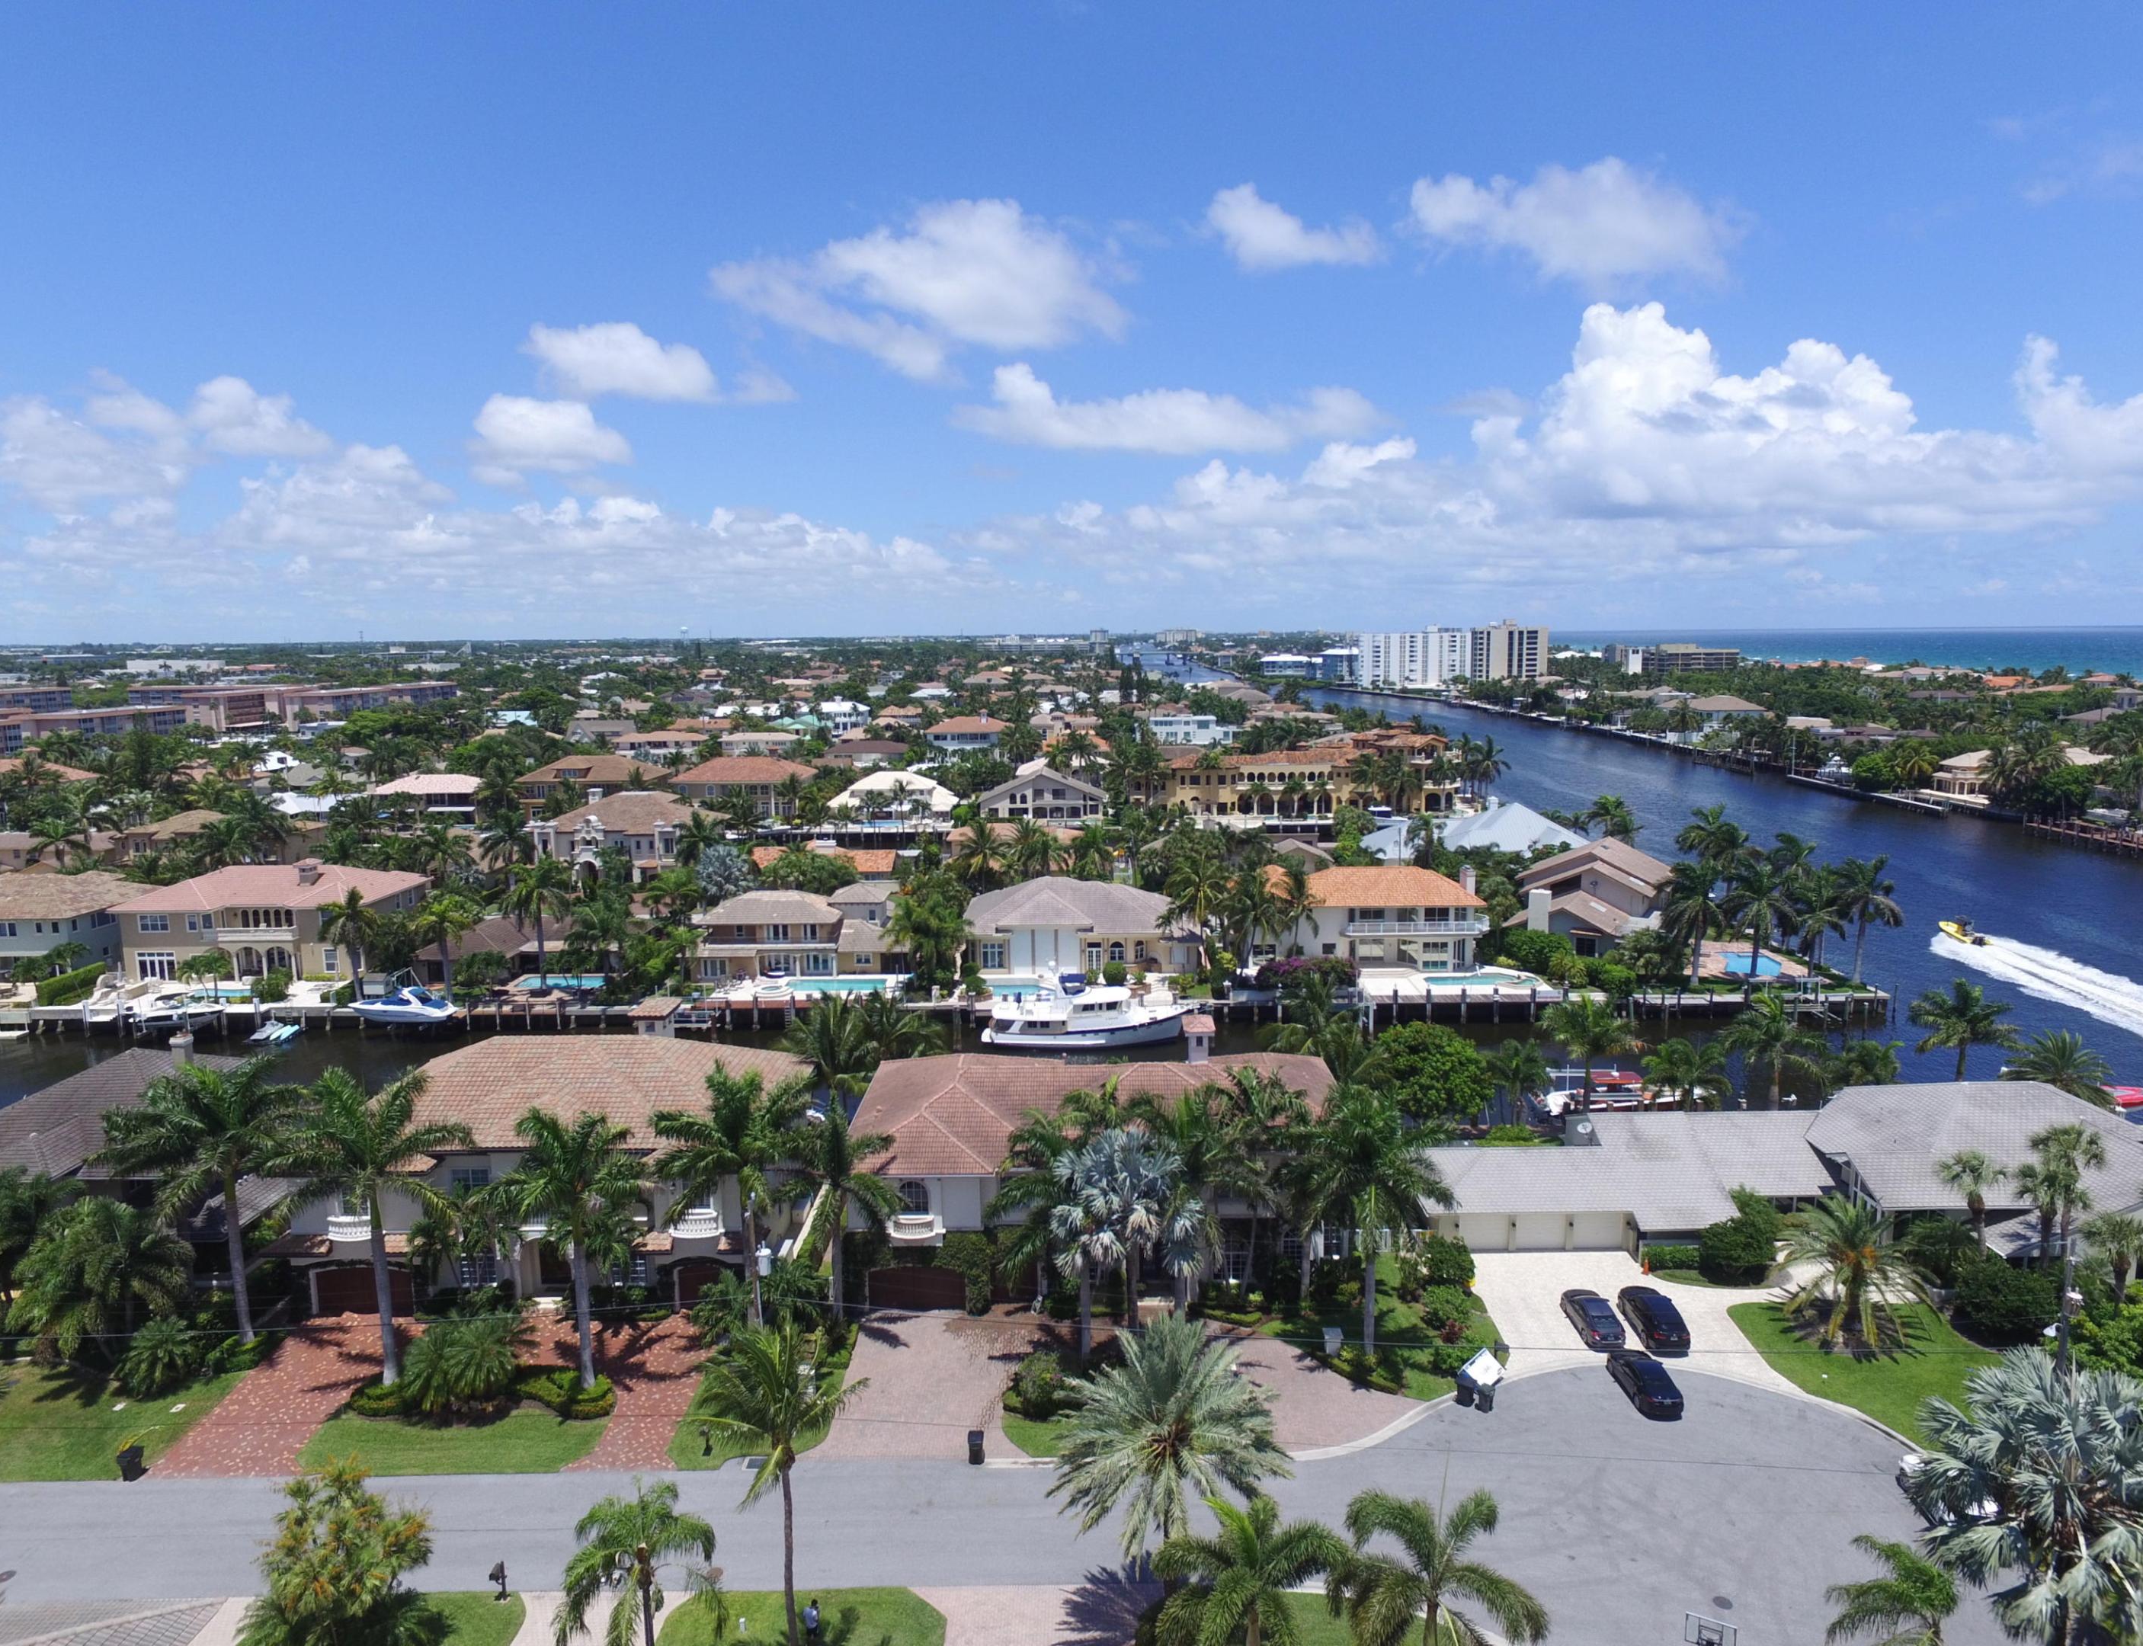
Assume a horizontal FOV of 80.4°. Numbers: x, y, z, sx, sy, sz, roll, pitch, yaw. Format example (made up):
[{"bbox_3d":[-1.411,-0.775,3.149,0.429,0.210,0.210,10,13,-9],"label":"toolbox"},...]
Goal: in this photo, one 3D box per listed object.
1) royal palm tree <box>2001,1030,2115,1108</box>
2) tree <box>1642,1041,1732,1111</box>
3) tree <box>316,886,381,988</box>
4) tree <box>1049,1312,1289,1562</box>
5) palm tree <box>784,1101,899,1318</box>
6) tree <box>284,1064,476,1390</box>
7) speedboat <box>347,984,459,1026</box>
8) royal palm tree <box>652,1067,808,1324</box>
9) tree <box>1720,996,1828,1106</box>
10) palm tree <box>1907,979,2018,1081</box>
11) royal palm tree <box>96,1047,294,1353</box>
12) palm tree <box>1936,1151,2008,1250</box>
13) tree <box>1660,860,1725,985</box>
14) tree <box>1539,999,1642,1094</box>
[{"bbox_3d":[68.023,18.467,87.655,7.799,8.169,7.799,0,9,0],"label":"royal palm tree"},{"bbox_3d":[42.024,18.007,86.933,6.220,6.750,6.030,0,9,0],"label":"tree"},{"bbox_3d":[-69.052,11.553,121.614,6.400,11.310,6.210,0,9,0],"label":"tree"},{"bbox_3d":[3.382,22.764,43.604,8.200,10.880,7.950,0,9,0],"label":"tree"},{"bbox_3d":[-11.378,19.238,62.989,5.930,11.650,5.750,0,9,0],"label":"palm tree"},{"bbox_3d":[-32.848,19.738,60.688,9.196,15.464,9.196,0,9,0],"label":"tree"},{"bbox_3d":[-63.296,17.377,120.200,10.320,3.400,3.200,0,9,0],"label":"speedboat"},{"bbox_3d":[-16.594,18.377,62.107,7.930,13.690,7.690,0,9,0],"label":"royal palm tree"},{"bbox_3d":[47.869,16.497,86.595,7.350,9.760,7.130,0,9,0],"label":"tree"},{"bbox_3d":[62.388,16.781,89.058,7.796,11.184,7.796,0,9,0],"label":"palm tree"},{"bbox_3d":[-43.984,19.443,64.440,10.290,15.125,10.290,0,9,0],"label":"royal palm tree"},{"bbox_3d":[47.767,21.495,67.585,3.824,7.916,3.824,0,9,0],"label":"palm tree"},{"bbox_3d":[62.319,10.284,127.494,6.530,12.584,6.530,0,9,0],"label":"tree"},{"bbox_3d":[36.987,17.594,90.687,7.333,9.538,7.333,0,9,0],"label":"tree"}]

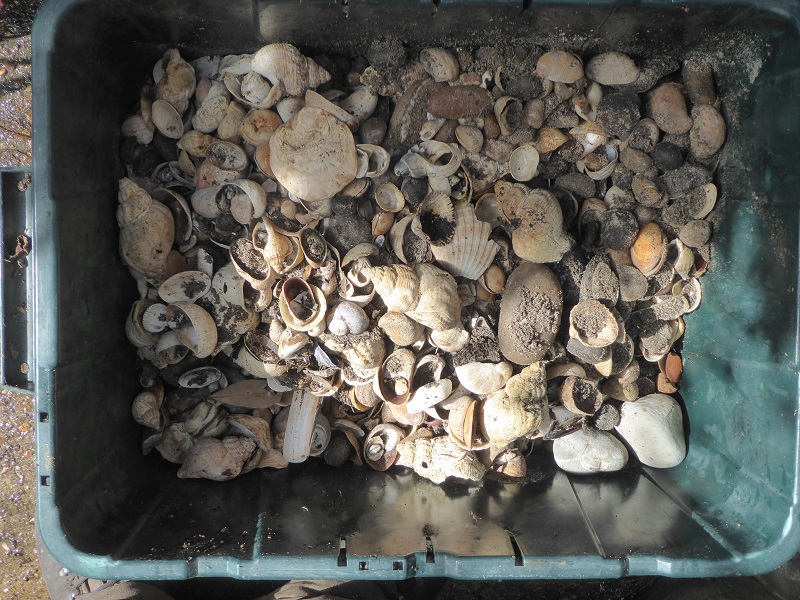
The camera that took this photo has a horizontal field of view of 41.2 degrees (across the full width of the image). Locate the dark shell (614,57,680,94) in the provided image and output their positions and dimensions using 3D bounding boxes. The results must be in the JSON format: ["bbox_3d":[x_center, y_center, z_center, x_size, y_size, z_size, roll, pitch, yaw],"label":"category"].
[{"bbox_3d":[0.202,-0.183,0.868,0.056,0.021,0.022,-24,97,0],"label":"dark shell"}]

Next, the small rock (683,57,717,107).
[{"bbox_3d":[0.271,-0.197,0.962,0.027,0.025,0.050,-8,93,-1],"label":"small rock"}]

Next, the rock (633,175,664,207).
[{"bbox_3d":[0.204,-0.089,0.872,0.033,0.018,0.022,40,93,-6],"label":"rock"}]

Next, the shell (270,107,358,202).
[{"bbox_3d":[-0.066,-0.116,0.840,0.068,0.028,0.073,-6,95,-1],"label":"shell"}]

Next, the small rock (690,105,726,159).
[{"bbox_3d":[0.252,-0.137,0.868,0.029,0.022,0.044,5,95,-2],"label":"small rock"}]

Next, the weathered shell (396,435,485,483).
[{"bbox_3d":[0.036,0.142,0.955,0.080,0.038,0.038,20,92,-2],"label":"weathered shell"}]

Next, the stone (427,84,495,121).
[{"bbox_3d":[0.048,-0.161,0.862,0.054,0.025,0.027,3,96,-3],"label":"stone"}]

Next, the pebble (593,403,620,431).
[{"bbox_3d":[0.175,0.100,0.904,0.021,0.018,0.022,-30,97,1],"label":"pebble"}]

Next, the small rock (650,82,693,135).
[{"bbox_3d":[0.220,-0.155,0.868,0.030,0.023,0.043,-18,95,0],"label":"small rock"}]

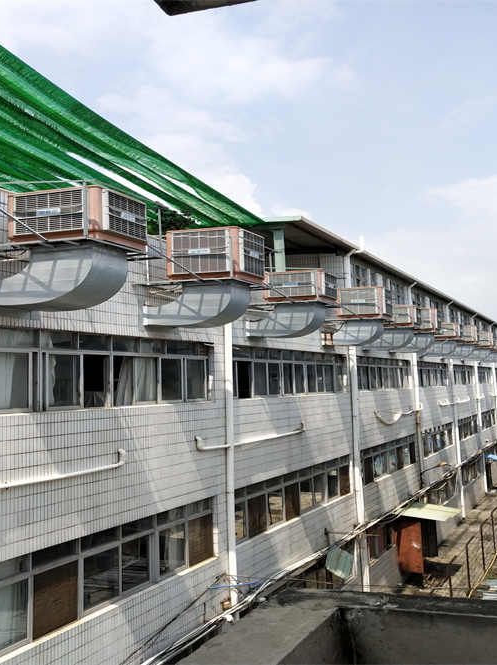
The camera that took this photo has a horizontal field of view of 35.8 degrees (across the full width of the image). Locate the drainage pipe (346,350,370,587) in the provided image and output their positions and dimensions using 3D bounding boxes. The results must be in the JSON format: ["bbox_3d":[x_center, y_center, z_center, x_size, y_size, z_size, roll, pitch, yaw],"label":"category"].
[{"bbox_3d":[3.386,4.441,23.532,0.166,8.280,0.166,-3,-4,24],"label":"drainage pipe"}]

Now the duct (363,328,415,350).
[{"bbox_3d":[4.391,0.252,24.444,1.656,0.669,0.690,-3,-4,24],"label":"duct"}]

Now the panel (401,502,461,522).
[{"bbox_3d":[6.307,6.276,26.901,1.855,0.100,2.590,1,-3,25],"label":"panel"}]

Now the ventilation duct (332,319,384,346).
[{"bbox_3d":[2.806,0.060,20.394,1.645,0.658,0.714,-4,-5,25],"label":"ventilation duct"}]

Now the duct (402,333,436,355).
[{"bbox_3d":[5.580,0.399,26.351,1.715,0.651,0.714,-4,-5,25],"label":"duct"}]

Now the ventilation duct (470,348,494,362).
[{"bbox_3d":[12.425,1.287,42.098,1.656,0.669,0.690,-3,-4,24],"label":"ventilation duct"}]

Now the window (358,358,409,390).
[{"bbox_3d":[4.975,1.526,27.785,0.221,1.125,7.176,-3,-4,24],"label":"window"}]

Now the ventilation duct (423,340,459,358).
[{"bbox_3d":[7.830,0.695,32.001,1.656,0.669,0.690,-3,-4,24],"label":"ventilation duct"}]

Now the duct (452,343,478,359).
[{"bbox_3d":[9.194,0.868,33.997,1.715,0.658,0.714,-4,-5,25],"label":"duct"}]

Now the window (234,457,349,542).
[{"bbox_3d":[1.311,3.908,18.867,0.105,1.092,7.420,-4,-5,25],"label":"window"}]

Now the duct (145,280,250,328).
[{"bbox_3d":[-0.831,-0.398,12.778,1.715,0.665,0.721,-4,-5,25],"label":"duct"}]

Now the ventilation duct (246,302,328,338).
[{"bbox_3d":[0.852,-0.204,16.667,1.656,0.669,0.690,-3,-4,24],"label":"ventilation duct"}]

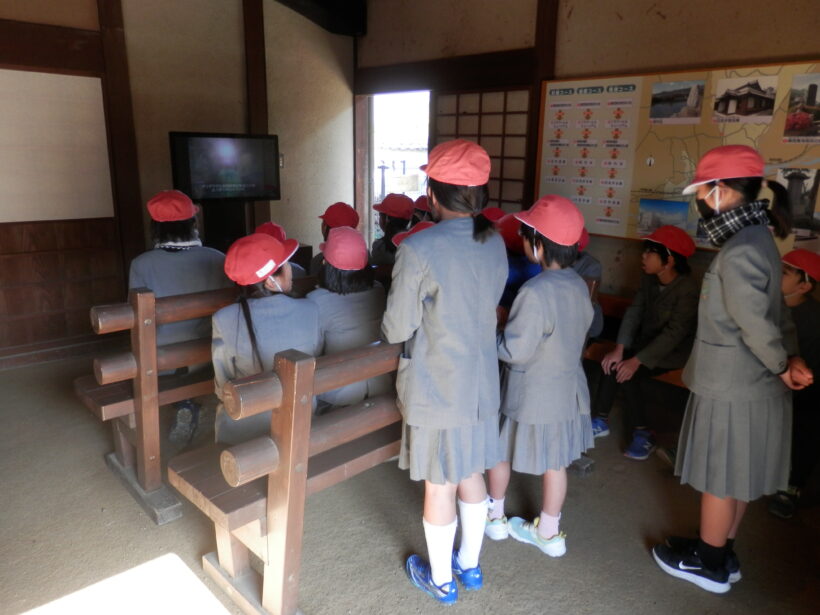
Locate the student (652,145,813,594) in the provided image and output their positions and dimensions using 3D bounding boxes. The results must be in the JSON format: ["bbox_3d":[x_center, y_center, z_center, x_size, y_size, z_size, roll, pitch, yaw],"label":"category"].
[{"bbox_3d":[1.064,0.229,1.901,0.380,1.435,0.380,11,17,34],"label":"student"}]

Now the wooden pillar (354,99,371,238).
[{"bbox_3d":[-0.403,-0.894,5.168,0.120,1.800,0.130,-12,20,-40],"label":"wooden pillar"}]

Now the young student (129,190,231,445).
[{"bbox_3d":[-1.043,0.075,2.670,0.420,1.210,0.540,-8,18,-32],"label":"young student"}]

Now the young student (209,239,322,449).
[{"bbox_3d":[-0.566,0.291,2.157,0.400,1.130,0.600,-9,17,-34],"label":"young student"}]

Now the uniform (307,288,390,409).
[{"bbox_3d":[-0.255,0.150,2.136,0.390,0.530,0.320,-8,18,-32],"label":"uniform"}]

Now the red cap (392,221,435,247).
[{"bbox_3d":[0.043,-0.268,2.230,0.250,0.135,0.185,12,18,33],"label":"red cap"}]

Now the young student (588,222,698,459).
[{"bbox_3d":[1.126,0.145,2.824,0.570,1.090,0.430,-6,17,-26],"label":"young student"}]

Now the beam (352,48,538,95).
[{"bbox_3d":[0.190,-1.676,4.262,0.140,0.210,1.860,-12,20,-40],"label":"beam"}]

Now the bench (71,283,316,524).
[{"bbox_3d":[-0.569,0.224,2.868,1.780,0.840,0.620,-12,20,-40],"label":"bench"}]

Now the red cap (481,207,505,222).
[{"bbox_3d":[0.464,-0.517,3.500,0.250,0.140,0.180,8,15,24],"label":"red cap"}]

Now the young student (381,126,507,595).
[{"bbox_3d":[0.123,0.215,1.833,0.400,1.430,0.290,-11,19,-38],"label":"young student"}]

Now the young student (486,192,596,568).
[{"bbox_3d":[0.432,0.254,2.041,0.290,1.260,0.380,14,20,38],"label":"young student"}]

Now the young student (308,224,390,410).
[{"bbox_3d":[-0.308,0.242,2.252,0.400,1.140,0.560,-8,18,-32],"label":"young student"}]

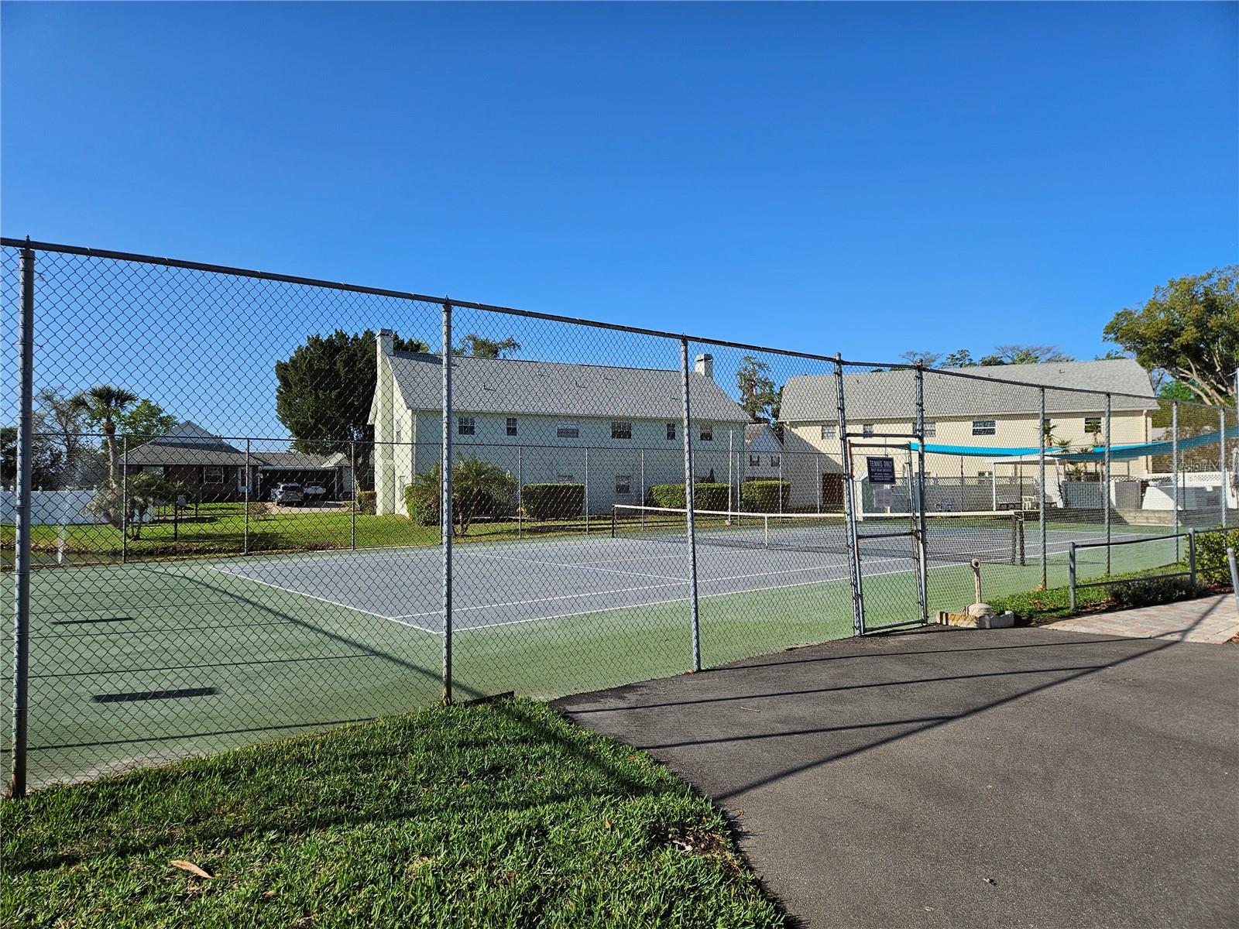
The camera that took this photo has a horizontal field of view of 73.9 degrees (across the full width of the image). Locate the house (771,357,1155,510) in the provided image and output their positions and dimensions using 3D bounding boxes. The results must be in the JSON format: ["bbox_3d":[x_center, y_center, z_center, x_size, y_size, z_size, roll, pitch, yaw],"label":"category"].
[{"bbox_3d":[22.246,-1.811,54.830,21.600,8.850,9.200,-1,-2,21],"label":"house"}]

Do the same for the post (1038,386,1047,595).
[{"bbox_3d":[6.463,0.369,12.550,0.065,3.050,0.065,1,-2,-39],"label":"post"}]

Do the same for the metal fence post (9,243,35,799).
[{"bbox_3d":[-3.288,0.302,4.540,0.075,3.030,0.075,1,-2,-39],"label":"metal fence post"}]

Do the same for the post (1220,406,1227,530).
[{"bbox_3d":[13.010,0.319,17.690,0.072,3.161,0.072,1,-2,-39],"label":"post"}]

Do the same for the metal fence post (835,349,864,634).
[{"bbox_3d":[2.526,0.341,9.085,0.080,3.102,0.080,-3,-2,-39],"label":"metal fence post"}]

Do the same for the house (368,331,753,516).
[{"bbox_3d":[-3.344,-2.127,49.896,21.900,9.820,9.200,0,-2,-30],"label":"house"}]

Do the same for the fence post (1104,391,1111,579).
[{"bbox_3d":[8.362,0.335,14.090,0.070,3.081,0.070,2,-2,-39],"label":"fence post"}]

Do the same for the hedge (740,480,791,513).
[{"bbox_3d":[8.850,1.830,48.900,3.000,1.950,1.700,1,-2,-39],"label":"hedge"}]

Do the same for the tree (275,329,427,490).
[{"bbox_3d":[-17.950,-3.000,55.000,10.100,12.000,9.800,1,-2,-39],"label":"tree"}]

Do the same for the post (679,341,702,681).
[{"bbox_3d":[0.651,0.367,7.530,0.065,3.050,0.065,1,-2,-39],"label":"post"}]

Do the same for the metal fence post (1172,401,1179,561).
[{"bbox_3d":[10.614,0.323,15.700,0.065,3.050,0.065,1,-2,-39],"label":"metal fence post"}]

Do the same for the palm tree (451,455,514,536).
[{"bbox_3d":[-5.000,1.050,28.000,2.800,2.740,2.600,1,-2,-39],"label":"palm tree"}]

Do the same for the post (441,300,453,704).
[{"bbox_3d":[-1.306,0.276,6.240,0.066,3.072,0.066,1,-2,-39],"label":"post"}]

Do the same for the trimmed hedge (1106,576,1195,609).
[{"bbox_3d":[7.165,1.703,11.100,1.500,0.380,0.500,0,-2,-25],"label":"trimmed hedge"}]

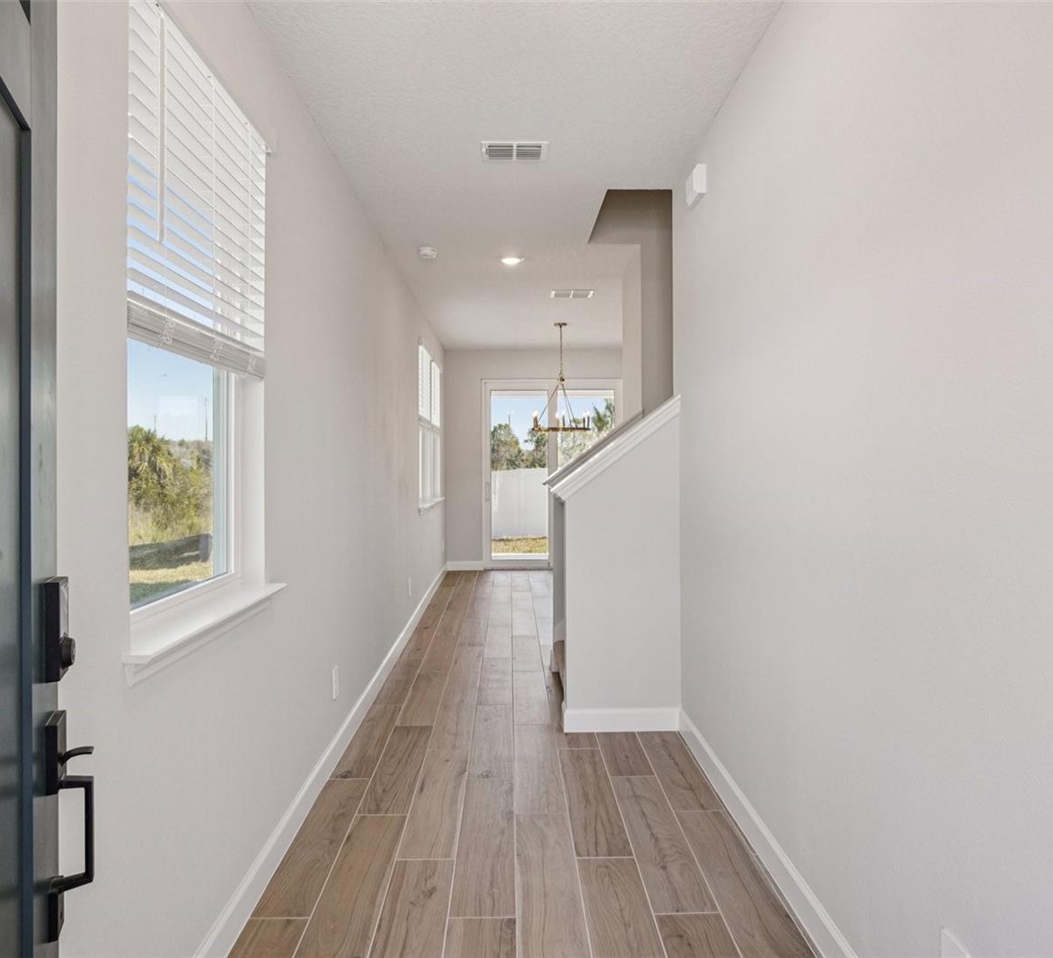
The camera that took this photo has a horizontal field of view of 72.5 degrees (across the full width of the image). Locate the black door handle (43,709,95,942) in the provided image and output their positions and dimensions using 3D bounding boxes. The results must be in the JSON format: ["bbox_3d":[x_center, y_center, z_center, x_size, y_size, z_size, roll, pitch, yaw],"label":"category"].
[{"bbox_3d":[-0.701,0.534,1.112,0.062,0.335,0.068,0,1,-23],"label":"black door handle"}]

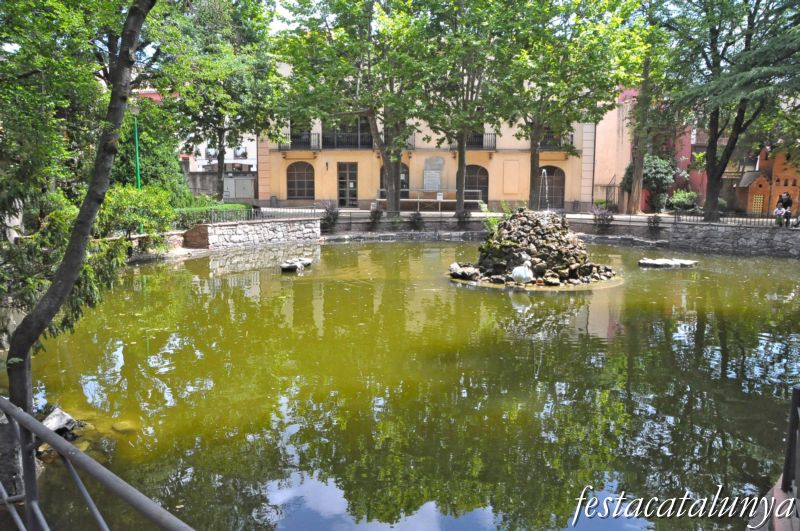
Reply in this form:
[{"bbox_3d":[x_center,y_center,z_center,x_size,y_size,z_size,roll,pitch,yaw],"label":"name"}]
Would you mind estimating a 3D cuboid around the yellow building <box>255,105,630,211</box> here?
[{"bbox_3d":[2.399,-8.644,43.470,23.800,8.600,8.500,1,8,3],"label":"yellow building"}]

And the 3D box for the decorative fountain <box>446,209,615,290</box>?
[{"bbox_3d":[3.264,-0.558,14.811,4.100,1.680,4.000,2,8,12],"label":"decorative fountain"}]

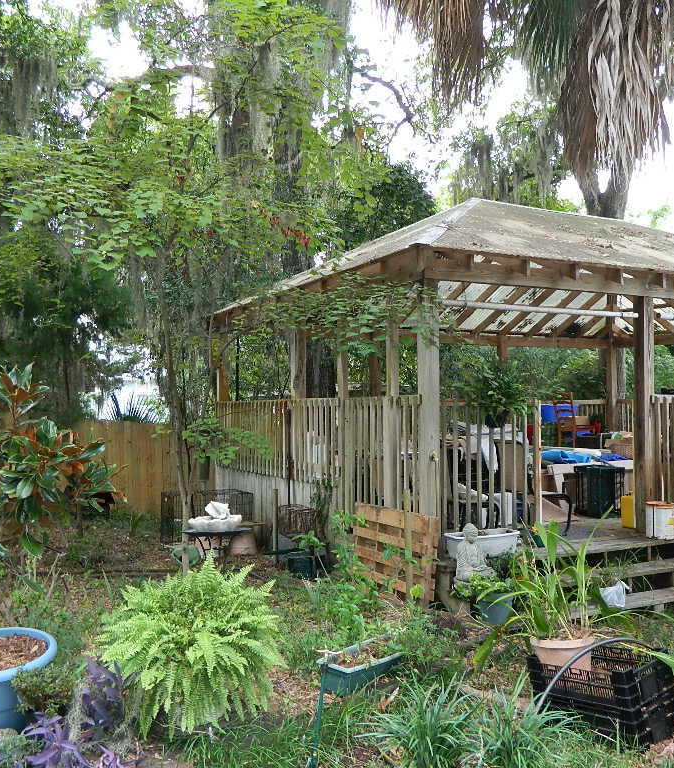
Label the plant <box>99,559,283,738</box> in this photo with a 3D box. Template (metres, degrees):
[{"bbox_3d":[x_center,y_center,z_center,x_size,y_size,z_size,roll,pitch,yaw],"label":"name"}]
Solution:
[{"bbox_3d":[-0.745,1.290,3.720,0.900,0.800,0.880,0,-2,0],"label":"plant"}]

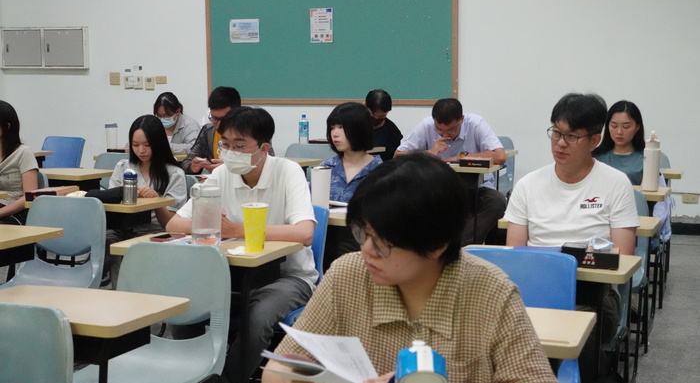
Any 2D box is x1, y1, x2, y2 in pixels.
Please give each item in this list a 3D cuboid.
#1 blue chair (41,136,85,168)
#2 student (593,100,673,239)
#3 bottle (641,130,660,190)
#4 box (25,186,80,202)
[{"bbox_3d":[-2.348,0.003,7.815,0.460,0.790,0.530,4,9,31],"label":"blue chair"},{"bbox_3d":[1.295,0.133,5.060,0.440,1.160,0.680,2,7,19],"label":"student"},{"bbox_3d":[1.412,-0.149,4.812,0.082,0.288,0.082,2,7,22],"label":"bottle"},{"bbox_3d":[-1.427,0.014,4.948,0.165,0.044,0.215,1,7,13],"label":"box"}]

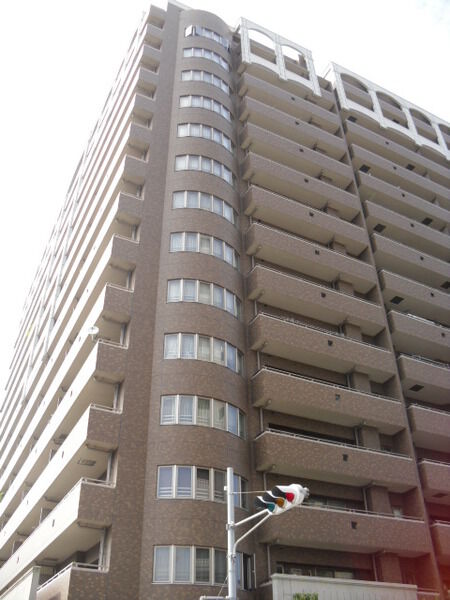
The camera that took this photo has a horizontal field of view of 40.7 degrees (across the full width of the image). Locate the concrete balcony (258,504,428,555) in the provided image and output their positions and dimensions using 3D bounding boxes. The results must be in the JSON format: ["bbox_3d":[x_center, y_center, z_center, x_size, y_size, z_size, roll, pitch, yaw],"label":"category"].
[{"bbox_3d":[4.767,9.038,23.543,7.583,1.406,1.015,16,-41,-21],"label":"concrete balcony"}]

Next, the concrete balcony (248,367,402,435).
[{"bbox_3d":[4.784,4.686,27.011,7.583,1.406,1.015,16,-41,-21],"label":"concrete balcony"}]

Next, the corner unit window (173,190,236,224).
[{"bbox_3d":[-0.764,-4.614,30.482,3.741,1.236,0.681,16,-41,-21],"label":"corner unit window"}]

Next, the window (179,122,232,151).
[{"bbox_3d":[-0.830,-9.091,34.087,3.741,1.236,0.681,16,-41,-21],"label":"window"}]

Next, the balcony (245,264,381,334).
[{"bbox_3d":[4.740,0.169,30.578,7.583,1.406,1.015,16,-41,-21],"label":"balcony"}]

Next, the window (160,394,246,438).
[{"bbox_3d":[-0.634,4.546,23.673,3.690,1.235,0.686,16,-41,-21],"label":"window"}]

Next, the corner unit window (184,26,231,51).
[{"bbox_3d":[-0.956,-17.820,41.439,3.741,1.236,0.681,16,-41,-21],"label":"corner unit window"}]

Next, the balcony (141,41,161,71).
[{"bbox_3d":[-4.832,-15.167,38.526,1.247,1.508,1.189,16,-41,-21],"label":"balcony"}]

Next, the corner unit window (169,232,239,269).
[{"bbox_3d":[-0.730,-2.347,28.690,3.741,1.236,0.681,16,-41,-21],"label":"corner unit window"}]

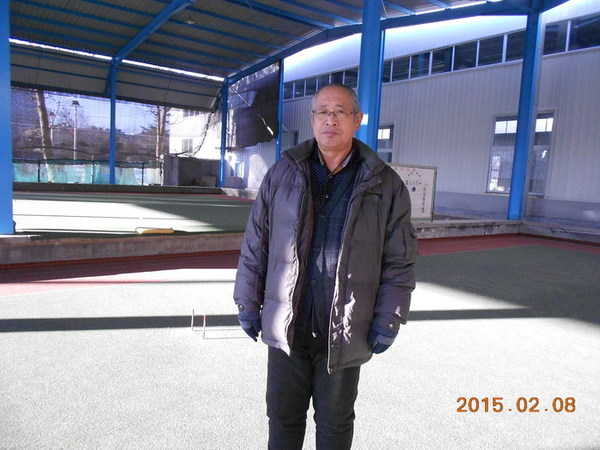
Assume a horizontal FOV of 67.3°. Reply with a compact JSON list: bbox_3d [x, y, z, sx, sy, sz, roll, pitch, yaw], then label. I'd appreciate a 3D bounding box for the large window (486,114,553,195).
[{"bbox_3d":[8.758,-2.822,18.051,0.120,3.204,2.394,-2,8,-37],"label":"large window"}]

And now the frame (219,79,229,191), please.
[{"bbox_3d":[-4.877,-5.803,28.924,0.250,6.680,0.300,-2,8,-37],"label":"frame"}]

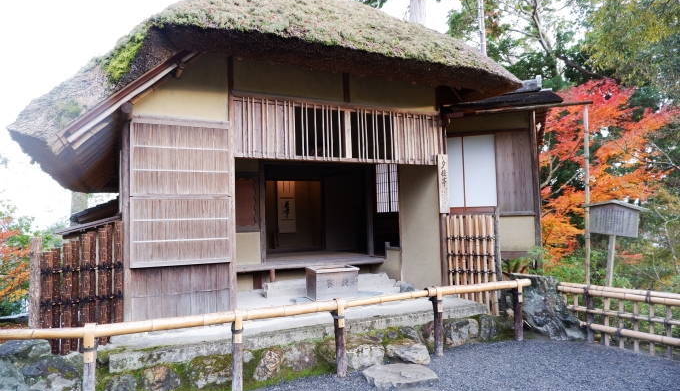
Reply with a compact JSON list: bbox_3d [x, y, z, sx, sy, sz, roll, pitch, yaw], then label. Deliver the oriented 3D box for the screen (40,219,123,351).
[{"bbox_3d":[-2.578,0.900,4.362,0.760,1.280,0.080,0,-3,-27],"label":"screen"}]

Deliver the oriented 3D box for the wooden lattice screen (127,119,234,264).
[{"bbox_3d":[-1.725,-0.022,4.829,1.060,1.600,0.060,0,-3,-27],"label":"wooden lattice screen"}]

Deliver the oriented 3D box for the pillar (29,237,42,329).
[{"bbox_3d":[-2.936,0.897,4.184,0.110,1.000,0.110,0,-3,-27],"label":"pillar"}]

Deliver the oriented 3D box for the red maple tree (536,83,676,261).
[{"bbox_3d":[5.908,-0.424,9.700,3.000,4.300,2.800,-2,-3,0],"label":"red maple tree"}]

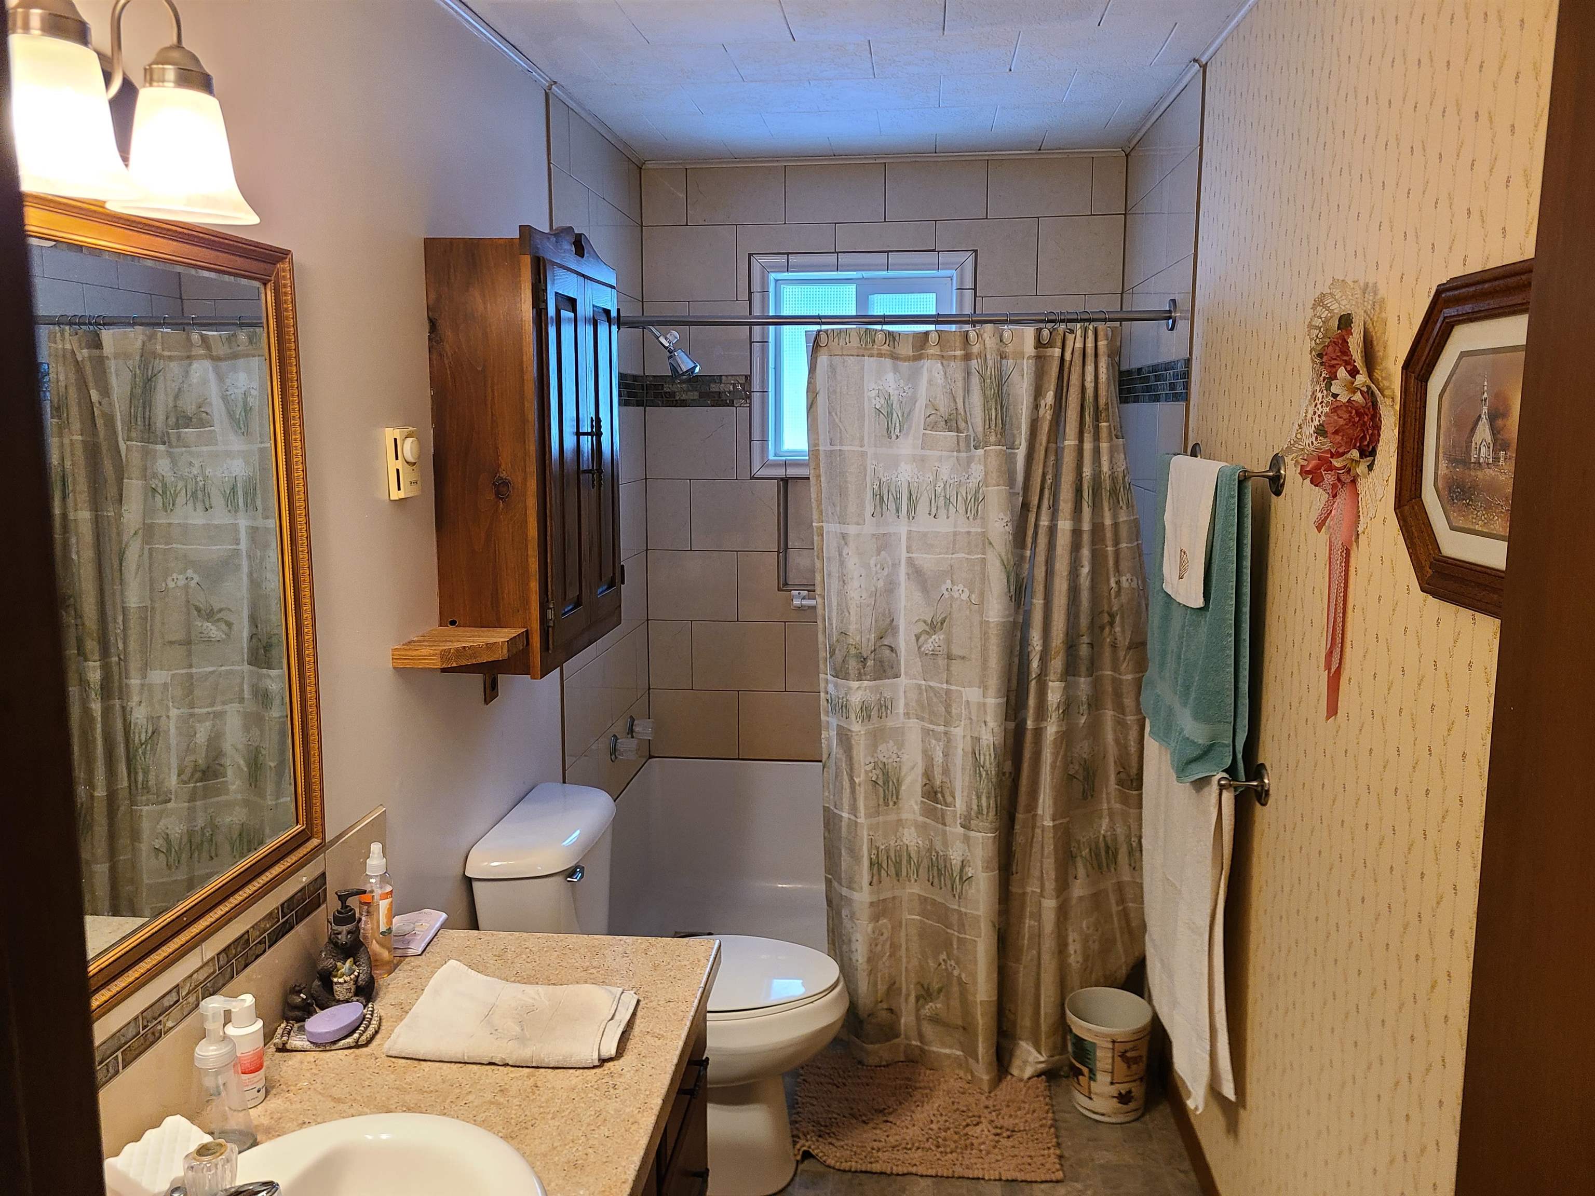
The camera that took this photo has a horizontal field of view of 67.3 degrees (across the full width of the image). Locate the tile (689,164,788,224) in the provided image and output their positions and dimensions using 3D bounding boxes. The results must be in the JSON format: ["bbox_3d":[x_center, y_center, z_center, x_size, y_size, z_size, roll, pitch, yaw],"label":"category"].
[{"bbox_3d":[-0.191,-1.252,3.715,0.308,0.176,0.010,1,9,6],"label":"tile"}]

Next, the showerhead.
[{"bbox_3d":[-0.357,-0.704,3.433,0.162,0.149,0.076,1,9,6],"label":"showerhead"}]

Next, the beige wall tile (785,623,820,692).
[{"bbox_3d":[0.115,0.193,3.877,0.305,0.227,0.010,1,8,6],"label":"beige wall tile"}]

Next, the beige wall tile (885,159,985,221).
[{"bbox_3d":[0.423,-1.235,3.637,0.305,0.168,0.010,1,9,6],"label":"beige wall tile"}]

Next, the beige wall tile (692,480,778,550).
[{"bbox_3d":[-0.203,-0.266,3.866,0.285,0.230,0.010,1,9,6],"label":"beige wall tile"}]

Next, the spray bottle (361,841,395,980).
[{"bbox_3d":[-0.646,0.478,1.838,0.048,0.205,0.048,3,9,19],"label":"spray bottle"}]

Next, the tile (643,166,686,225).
[{"bbox_3d":[-0.411,-1.244,3.719,0.140,0.170,0.010,1,8,6],"label":"tile"}]

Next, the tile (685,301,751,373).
[{"bbox_3d":[-0.242,-0.815,3.765,0.192,0.226,0.010,1,8,6],"label":"tile"}]

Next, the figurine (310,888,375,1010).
[{"bbox_3d":[-0.664,0.512,1.755,0.096,0.166,0.088,-4,9,-24],"label":"figurine"}]

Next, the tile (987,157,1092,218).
[{"bbox_3d":[0.733,-1.237,3.622,0.308,0.176,0.010,1,9,6],"label":"tile"}]

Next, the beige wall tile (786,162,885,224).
[{"bbox_3d":[0.117,-1.240,3.668,0.305,0.168,0.010,1,9,6],"label":"beige wall tile"}]

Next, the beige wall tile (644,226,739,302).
[{"bbox_3d":[-0.337,-1.048,3.744,0.296,0.228,0.010,1,9,6],"label":"beige wall tile"}]

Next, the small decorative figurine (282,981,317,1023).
[{"bbox_3d":[-0.701,0.569,1.683,0.041,0.056,0.037,0,9,0],"label":"small decorative figurine"}]

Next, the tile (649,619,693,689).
[{"bbox_3d":[-0.415,0.188,3.932,0.142,0.229,0.010,1,8,6],"label":"tile"}]

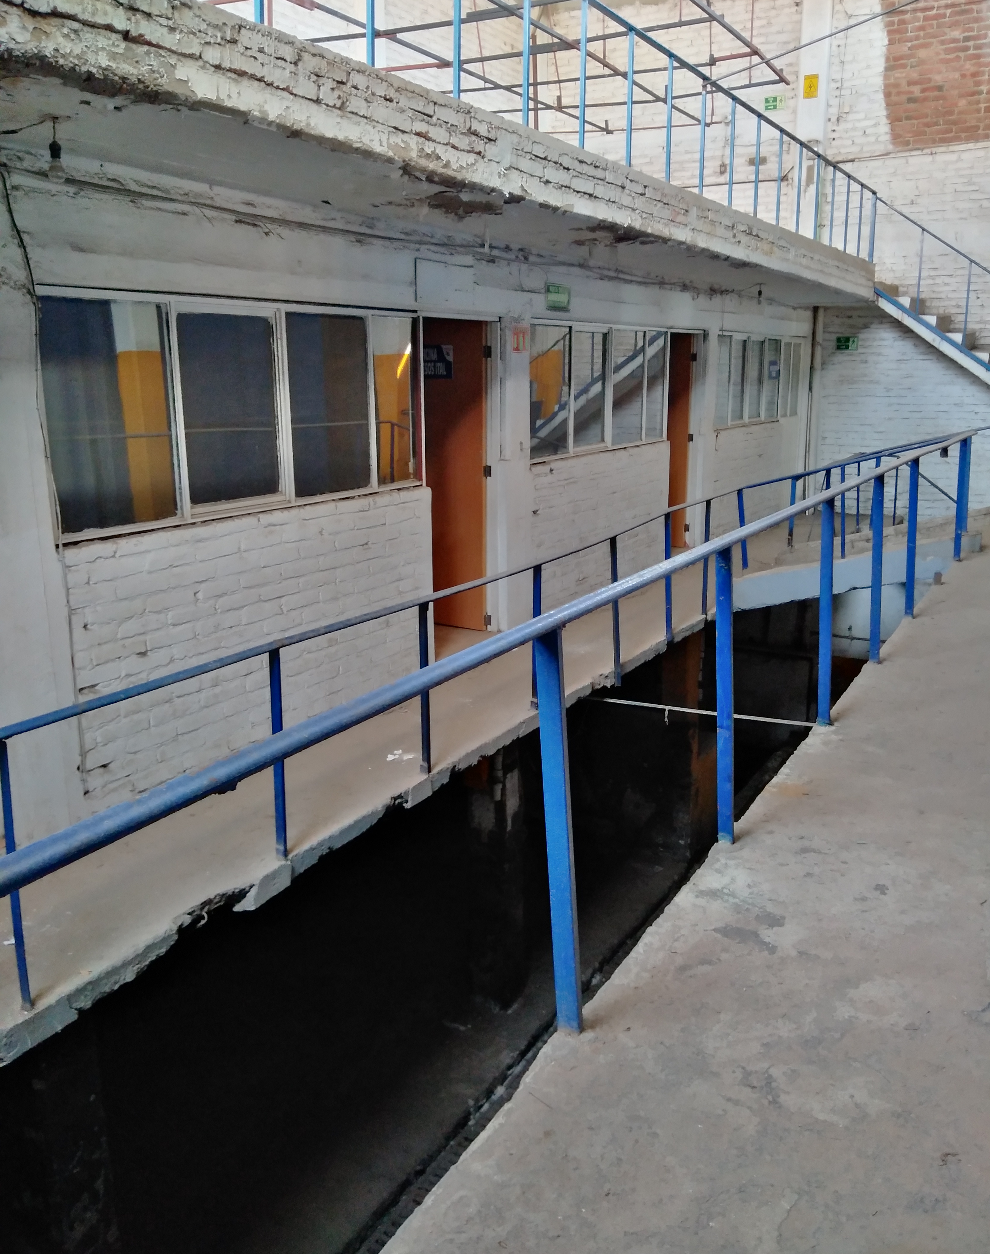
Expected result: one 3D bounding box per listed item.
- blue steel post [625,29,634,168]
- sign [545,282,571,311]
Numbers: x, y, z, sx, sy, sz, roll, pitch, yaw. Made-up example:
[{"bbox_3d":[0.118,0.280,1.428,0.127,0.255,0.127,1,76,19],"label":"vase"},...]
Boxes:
[{"bbox_3d":[0.804,-3.149,5.925,0.025,0.738,0.025,8,17,31],"label":"blue steel post"},{"bbox_3d":[0.476,-2.495,7.498,0.015,0.187,0.370,8,17,31],"label":"sign"}]

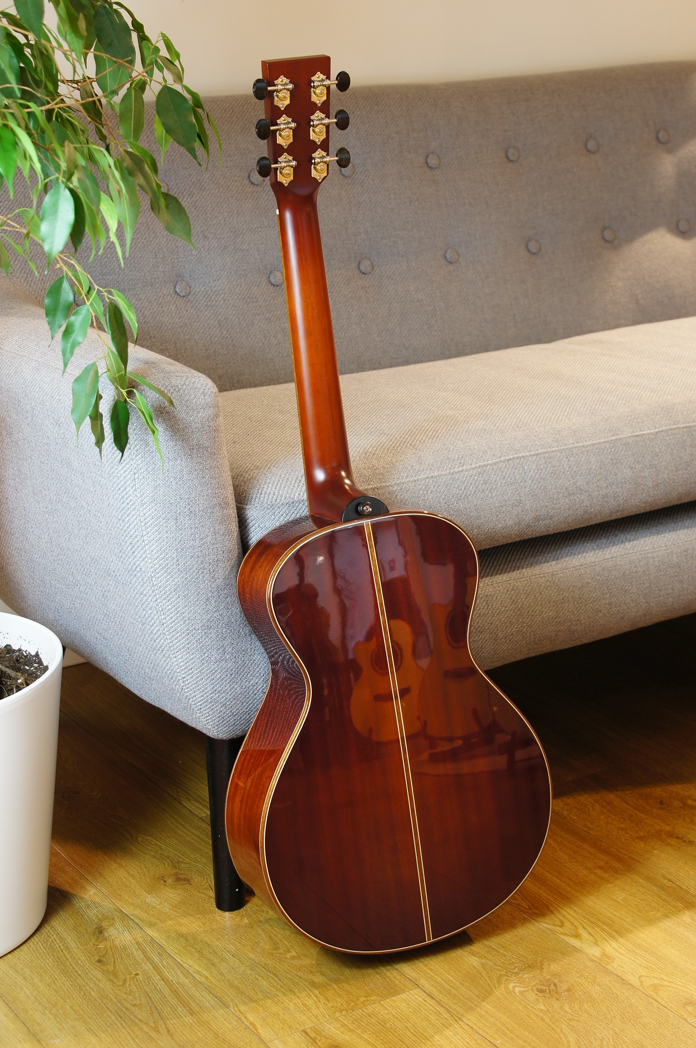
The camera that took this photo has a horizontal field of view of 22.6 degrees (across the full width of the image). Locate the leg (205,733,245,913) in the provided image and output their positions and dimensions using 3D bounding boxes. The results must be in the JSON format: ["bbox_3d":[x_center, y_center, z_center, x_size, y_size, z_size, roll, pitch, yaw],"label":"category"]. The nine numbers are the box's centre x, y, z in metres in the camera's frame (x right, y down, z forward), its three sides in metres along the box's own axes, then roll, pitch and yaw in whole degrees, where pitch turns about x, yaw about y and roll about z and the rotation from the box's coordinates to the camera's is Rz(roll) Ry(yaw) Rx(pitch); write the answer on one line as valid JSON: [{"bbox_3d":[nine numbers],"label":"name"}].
[{"bbox_3d":[-0.146,0.361,2.127,0.050,0.230,0.050,-2,18,1],"label":"leg"}]

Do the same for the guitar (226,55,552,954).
[{"bbox_3d":[0.005,-0.018,1.996,0.370,1.011,0.135,-11,10,-23],"label":"guitar"}]

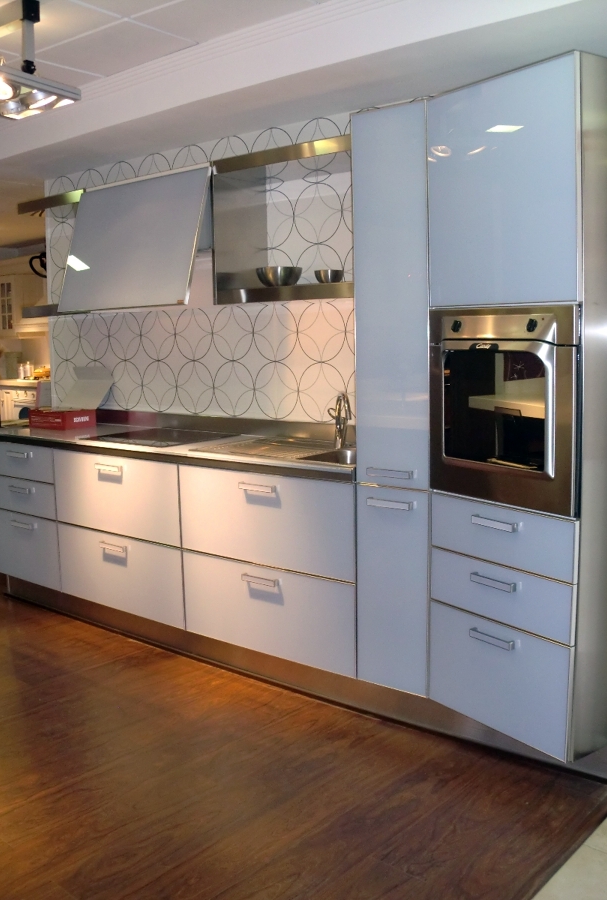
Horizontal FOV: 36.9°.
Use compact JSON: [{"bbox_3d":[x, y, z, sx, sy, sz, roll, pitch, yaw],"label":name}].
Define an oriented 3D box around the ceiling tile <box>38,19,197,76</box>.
[{"bbox_3d":[-0.721,-1.526,3.452,0.601,0.020,0.399,5,9,40],"label":"ceiling tile"}]

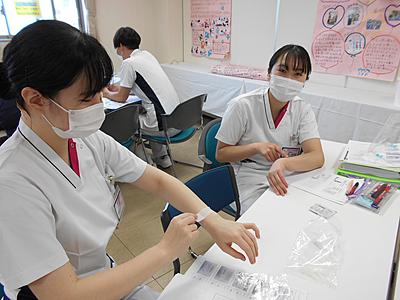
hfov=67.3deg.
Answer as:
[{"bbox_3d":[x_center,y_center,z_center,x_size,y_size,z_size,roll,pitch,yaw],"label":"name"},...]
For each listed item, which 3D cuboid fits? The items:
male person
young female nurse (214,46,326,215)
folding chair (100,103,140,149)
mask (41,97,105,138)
[{"bbox_3d":[-0.412,-0.354,2.553,0.720,1.260,0.490,16,28,31],"label":"male person"},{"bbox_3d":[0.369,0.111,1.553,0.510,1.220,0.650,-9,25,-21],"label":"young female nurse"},{"bbox_3d":[-0.743,0.051,2.229,0.520,0.770,0.500,17,28,33],"label":"folding chair"},{"bbox_3d":[-0.261,-0.065,0.620,0.110,0.090,0.135,11,16,-30],"label":"mask"}]

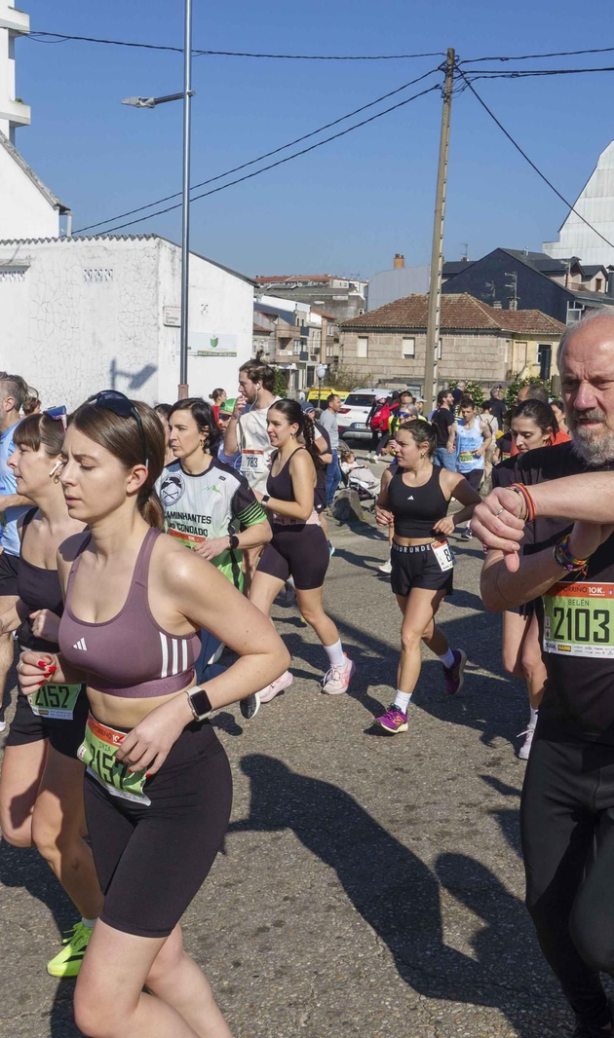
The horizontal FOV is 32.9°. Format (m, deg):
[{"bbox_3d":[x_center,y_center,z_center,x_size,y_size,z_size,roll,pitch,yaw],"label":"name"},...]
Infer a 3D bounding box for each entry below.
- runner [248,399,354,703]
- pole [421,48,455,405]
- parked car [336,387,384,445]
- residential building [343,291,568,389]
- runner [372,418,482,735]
[{"bbox_3d":[-0.010,0.175,5.650,0.720,1.620,0.500,-5,10,-41],"label":"runner"},{"bbox_3d":[3.110,-6.000,24.650,0.300,9.800,0.300,7,9,30],"label":"pole"},{"bbox_3d":[2.130,-2.920,29.700,1.830,1.620,4.350,3,8,15],"label":"parked car"},{"bbox_3d":[9.066,-10.625,64.112,12.300,6.500,8.200,5,9,22],"label":"residential building"},{"bbox_3d":[0.585,0.285,5.200,0.520,1.600,0.680,7,9,35],"label":"runner"}]

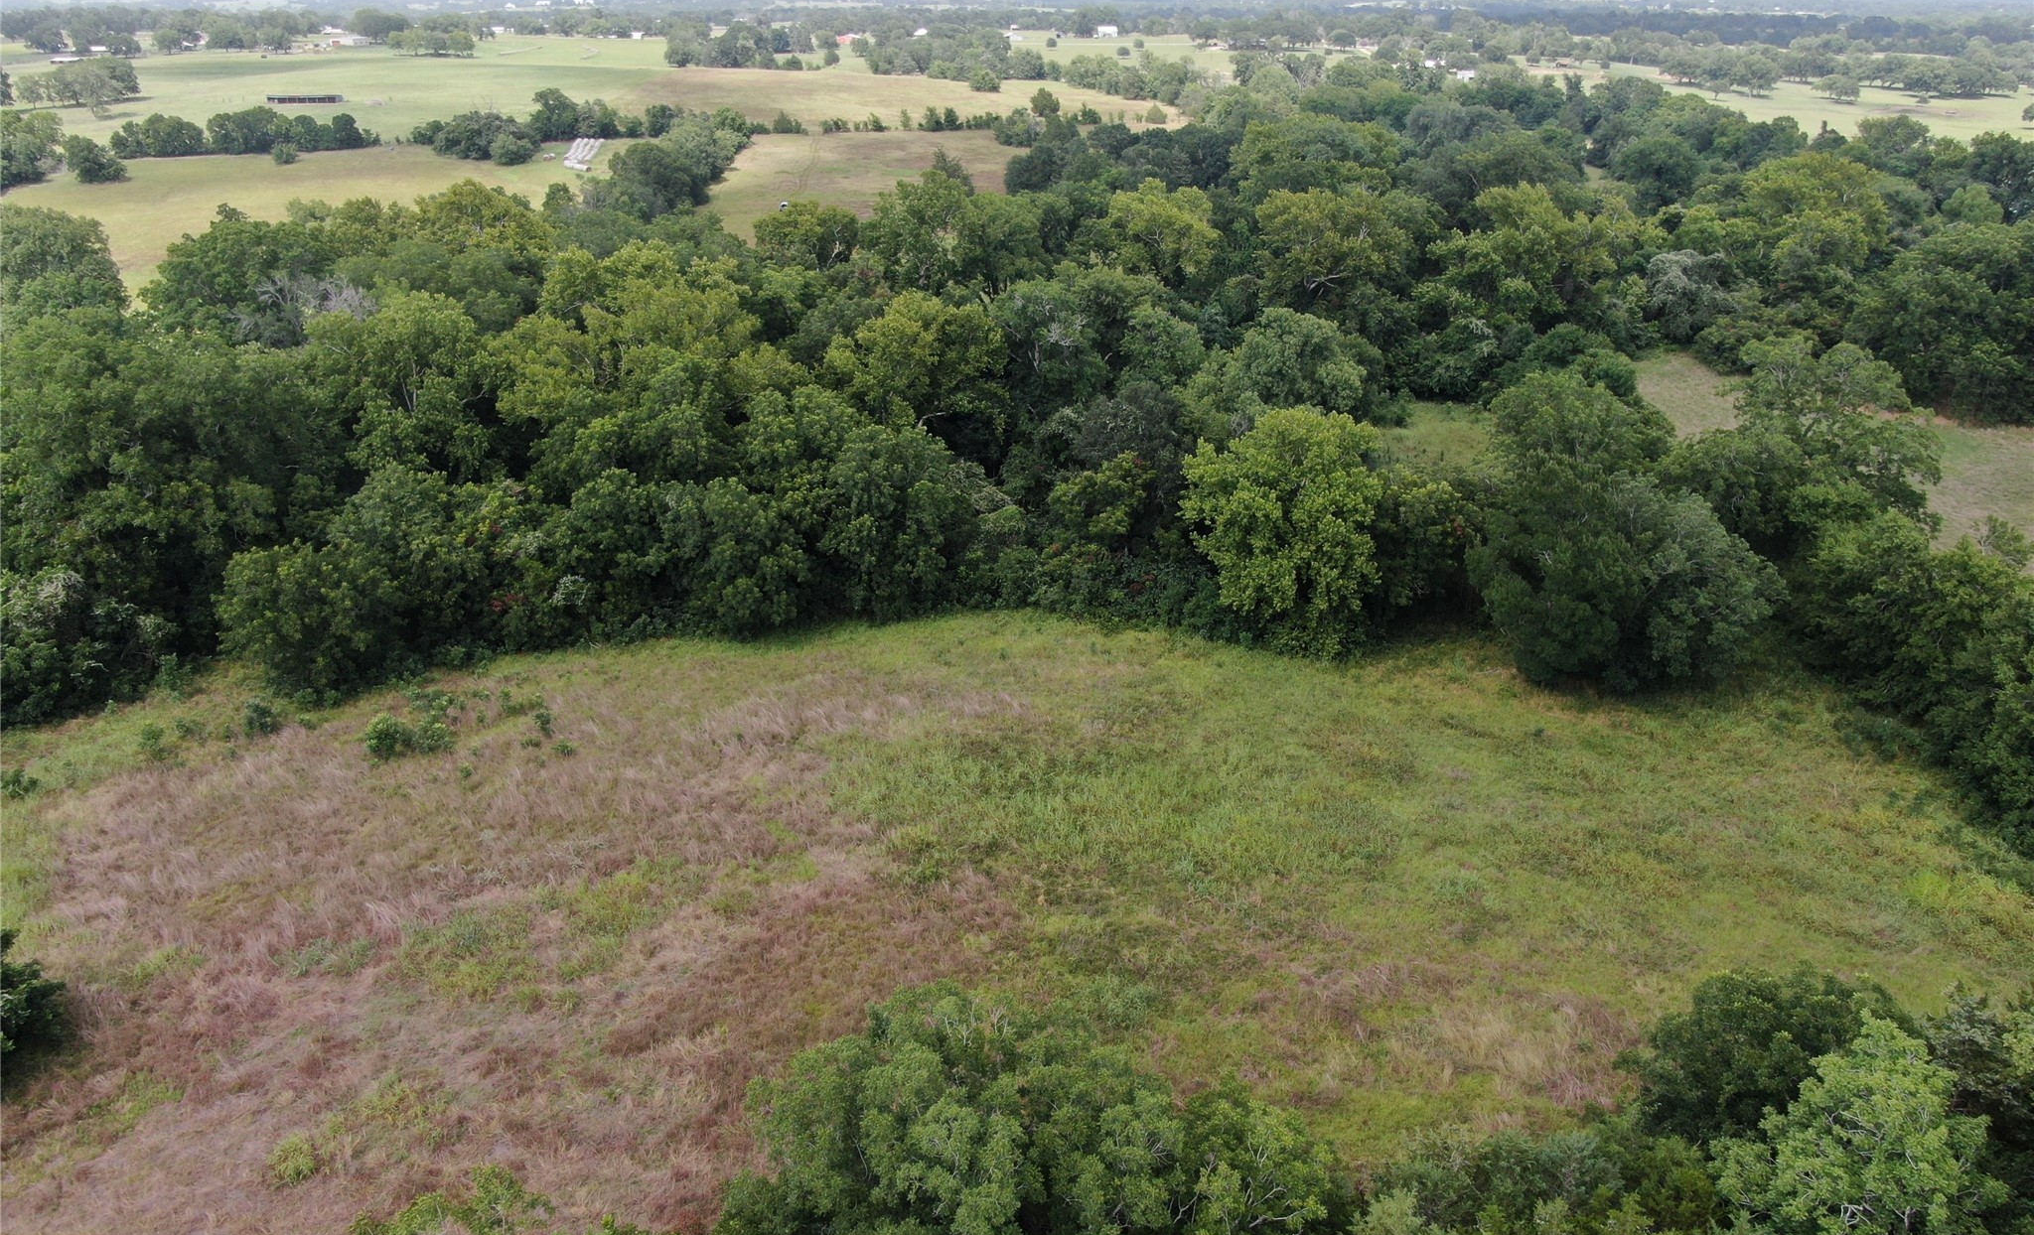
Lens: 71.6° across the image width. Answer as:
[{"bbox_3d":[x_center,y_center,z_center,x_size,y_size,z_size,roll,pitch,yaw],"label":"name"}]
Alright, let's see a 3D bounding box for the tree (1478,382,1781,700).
[{"bbox_3d":[37.670,-6.100,88.070,17.650,17.450,15.390,0,24,0],"label":"tree"}]

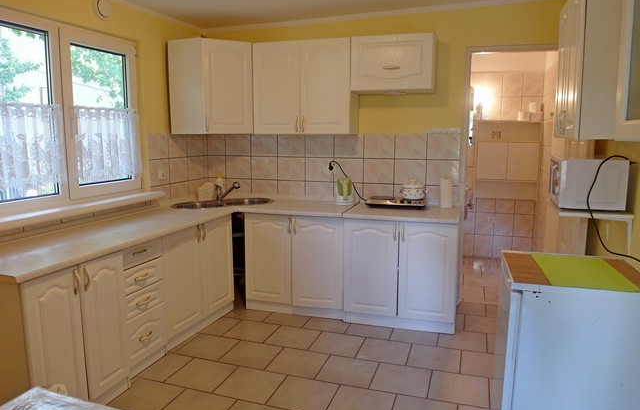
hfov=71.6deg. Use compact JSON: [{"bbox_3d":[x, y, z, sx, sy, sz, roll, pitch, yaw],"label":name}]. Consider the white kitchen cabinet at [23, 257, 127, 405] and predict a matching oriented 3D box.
[{"bbox_3d":[-1.400,0.657,2.228,0.554,0.797,0.589,3,9,17],"label":"white kitchen cabinet"}]

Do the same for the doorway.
[{"bbox_3d":[1.566,-0.187,3.460,0.888,2.022,0.160,3,9,17],"label":"doorway"}]

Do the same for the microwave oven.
[{"bbox_3d":[1.648,-0.145,2.753,0.328,0.276,0.473,3,9,21],"label":"microwave oven"}]

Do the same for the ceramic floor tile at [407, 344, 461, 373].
[{"bbox_3d":[0.722,0.968,2.792,0.315,0.010,0.315,3,9,19],"label":"ceramic floor tile"}]

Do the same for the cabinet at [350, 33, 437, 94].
[{"bbox_3d":[0.577,-1.070,3.423,0.605,0.390,0.307,3,9,17],"label":"cabinet"}]

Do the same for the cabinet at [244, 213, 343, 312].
[{"bbox_3d":[-0.123,0.441,3.686,0.800,0.785,0.530,3,9,19],"label":"cabinet"}]

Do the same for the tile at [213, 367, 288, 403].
[{"bbox_3d":[-0.375,0.992,2.443,0.308,0.012,0.308,3,9,18],"label":"tile"}]

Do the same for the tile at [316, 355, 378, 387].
[{"bbox_3d":[0.172,1.004,2.671,0.317,0.010,0.317,3,9,18],"label":"tile"}]

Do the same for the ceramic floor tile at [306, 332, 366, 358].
[{"bbox_3d":[0.118,0.921,2.926,0.308,0.012,0.308,3,9,18],"label":"ceramic floor tile"}]

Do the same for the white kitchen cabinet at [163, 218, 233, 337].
[{"bbox_3d":[-1.084,0.504,3.249,0.530,0.785,0.800,3,9,19],"label":"white kitchen cabinet"}]

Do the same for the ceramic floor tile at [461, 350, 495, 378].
[{"bbox_3d":[1.023,0.982,2.691,0.315,0.010,0.315,3,9,19],"label":"ceramic floor tile"}]

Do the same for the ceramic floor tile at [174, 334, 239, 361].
[{"bbox_3d":[-0.744,0.957,2.979,0.317,0.010,0.317,3,9,18],"label":"ceramic floor tile"}]

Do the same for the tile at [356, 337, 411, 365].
[{"bbox_3d":[0.428,0.967,2.925,0.317,0.010,0.317,3,9,18],"label":"tile"}]

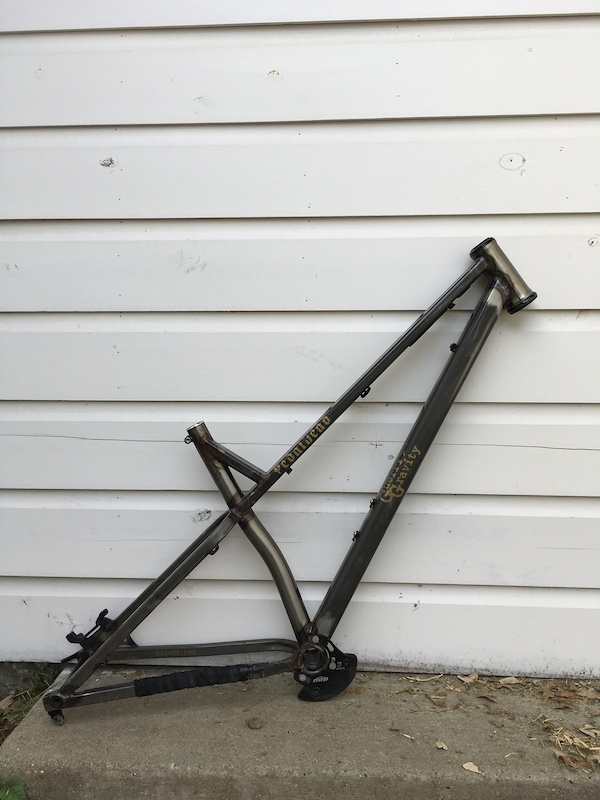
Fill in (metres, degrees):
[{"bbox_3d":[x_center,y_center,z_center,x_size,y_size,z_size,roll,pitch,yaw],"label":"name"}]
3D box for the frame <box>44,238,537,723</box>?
[{"bbox_3d":[-0.003,0.125,1.197,0.860,0.820,0.168,0,5,-6],"label":"frame"}]

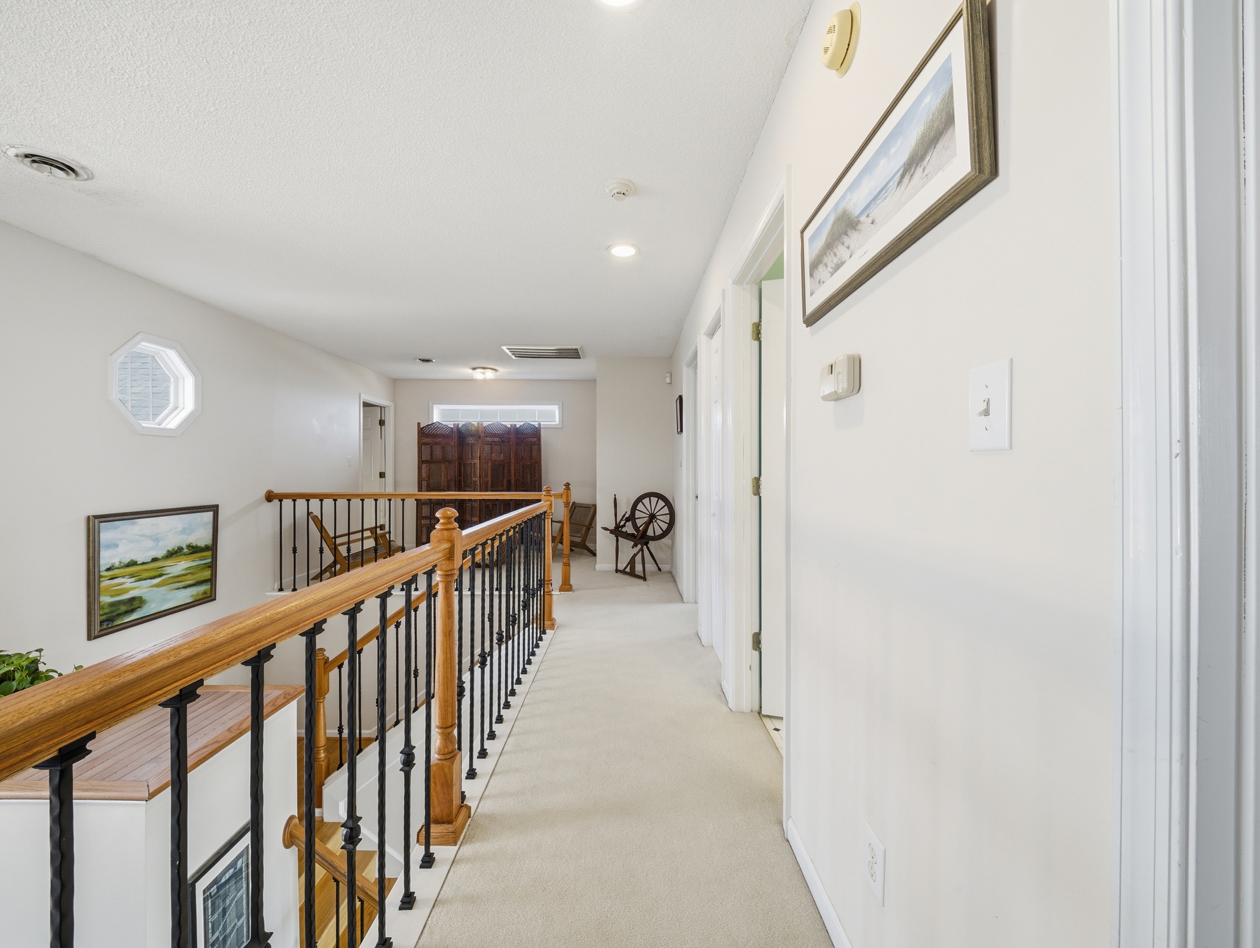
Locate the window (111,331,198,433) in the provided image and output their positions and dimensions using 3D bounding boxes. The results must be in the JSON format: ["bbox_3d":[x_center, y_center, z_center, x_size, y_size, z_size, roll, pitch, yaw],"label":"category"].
[{"bbox_3d":[-3.368,-0.621,3.322,0.120,0.690,0.665,0,0,0],"label":"window"}]

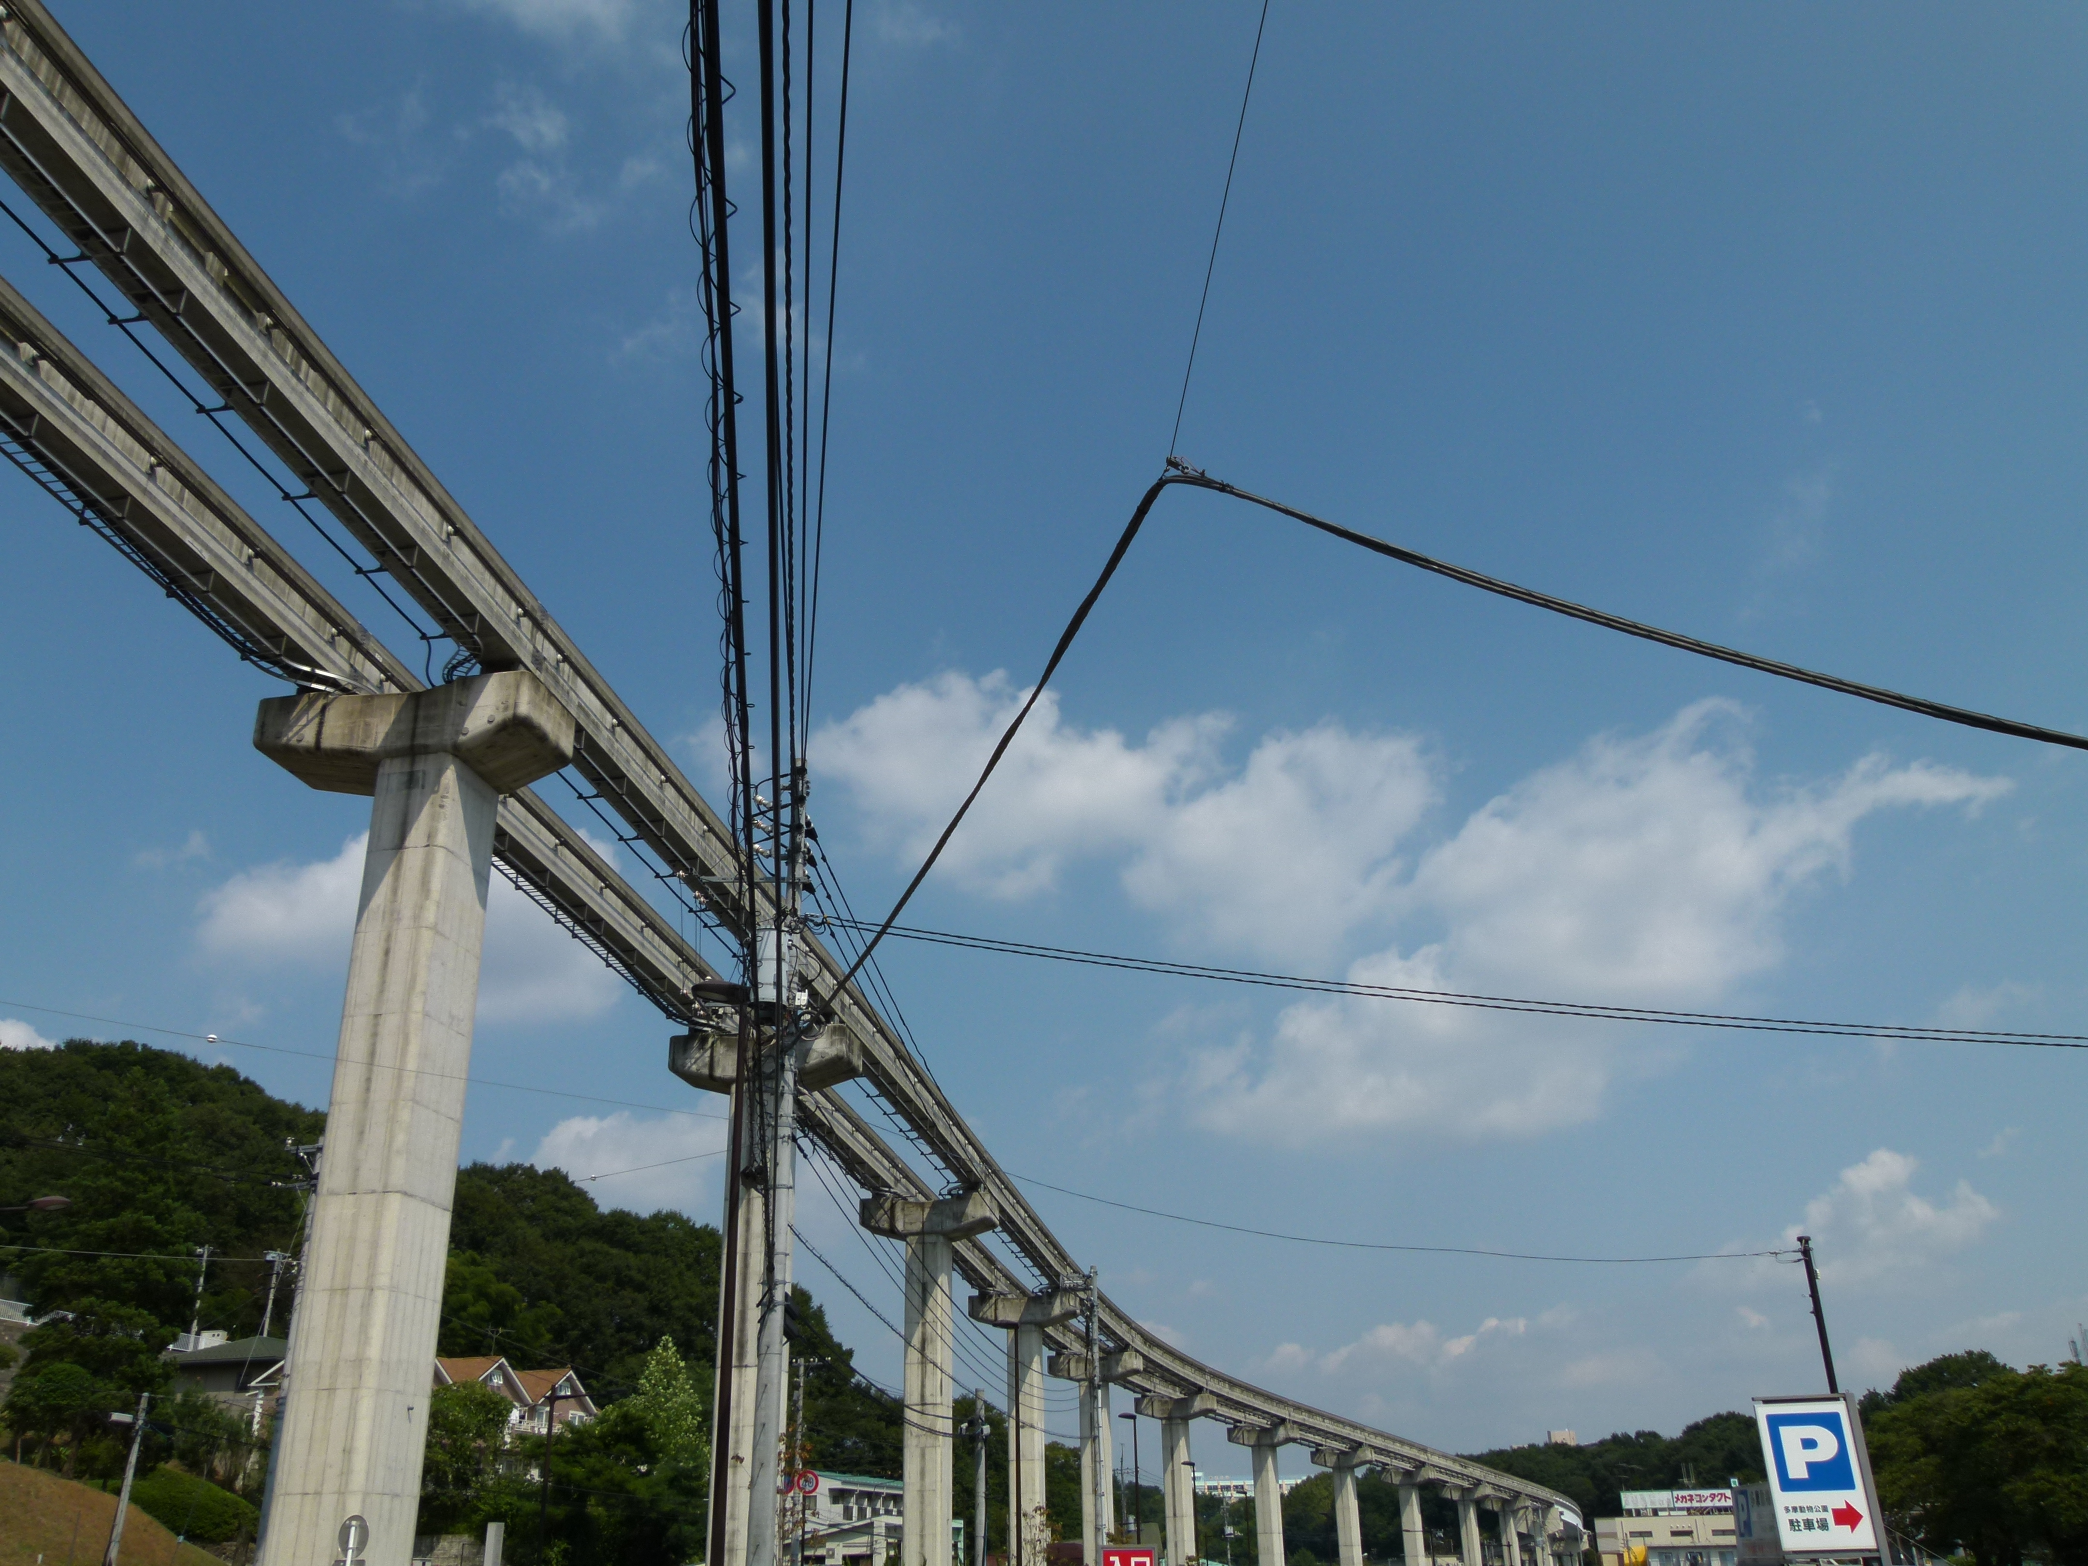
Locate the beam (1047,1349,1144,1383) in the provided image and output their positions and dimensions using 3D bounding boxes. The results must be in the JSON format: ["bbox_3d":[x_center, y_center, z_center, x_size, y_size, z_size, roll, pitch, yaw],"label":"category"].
[{"bbox_3d":[3.119,35.026,97.535,5.200,1.430,2.028,-8,-25,13],"label":"beam"}]

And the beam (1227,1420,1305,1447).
[{"bbox_3d":[17.729,52.680,131.050,5.200,1.430,2.028,-12,-27,22],"label":"beam"}]

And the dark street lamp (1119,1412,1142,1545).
[{"bbox_3d":[3.540,29.948,63.843,0.750,9.700,0.350,-6,-25,9],"label":"dark street lamp"}]

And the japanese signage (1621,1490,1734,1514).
[{"bbox_3d":[75.918,85.840,195.000,13.000,1.900,0.350,-7,-25,11],"label":"japanese signage"}]

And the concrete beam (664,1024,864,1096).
[{"bbox_3d":[-7.905,8.044,46.467,5.200,1.430,2.028,-5,-25,8],"label":"concrete beam"}]

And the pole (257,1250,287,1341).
[{"bbox_3d":[-55.278,38.231,116.018,1.600,9.600,0.600,-11,-26,21],"label":"pole"}]

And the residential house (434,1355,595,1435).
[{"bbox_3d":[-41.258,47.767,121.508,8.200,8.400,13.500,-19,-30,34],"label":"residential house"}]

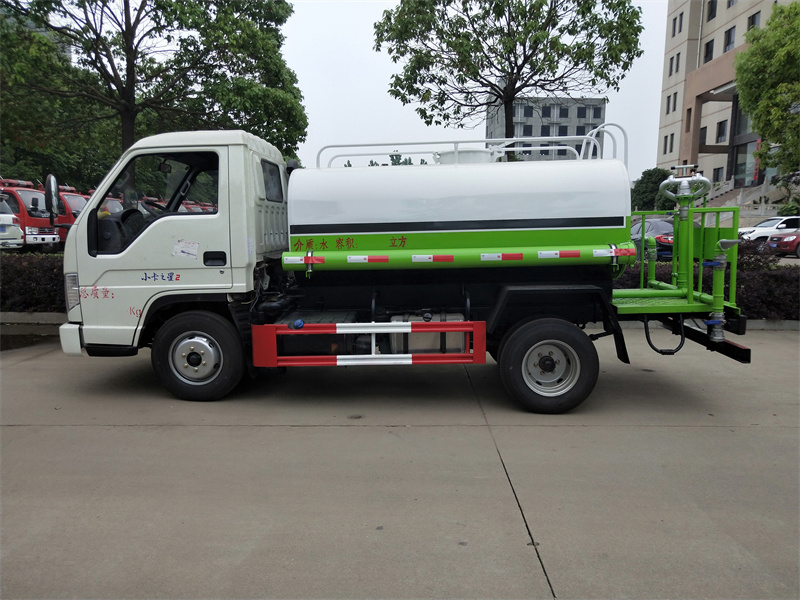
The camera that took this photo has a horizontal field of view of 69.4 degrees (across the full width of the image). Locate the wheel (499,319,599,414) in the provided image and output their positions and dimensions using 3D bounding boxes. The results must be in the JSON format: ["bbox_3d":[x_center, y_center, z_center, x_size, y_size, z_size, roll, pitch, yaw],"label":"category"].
[{"bbox_3d":[1.120,0.486,4.361,0.710,0.710,0.210,1,8,5],"label":"wheel"}]

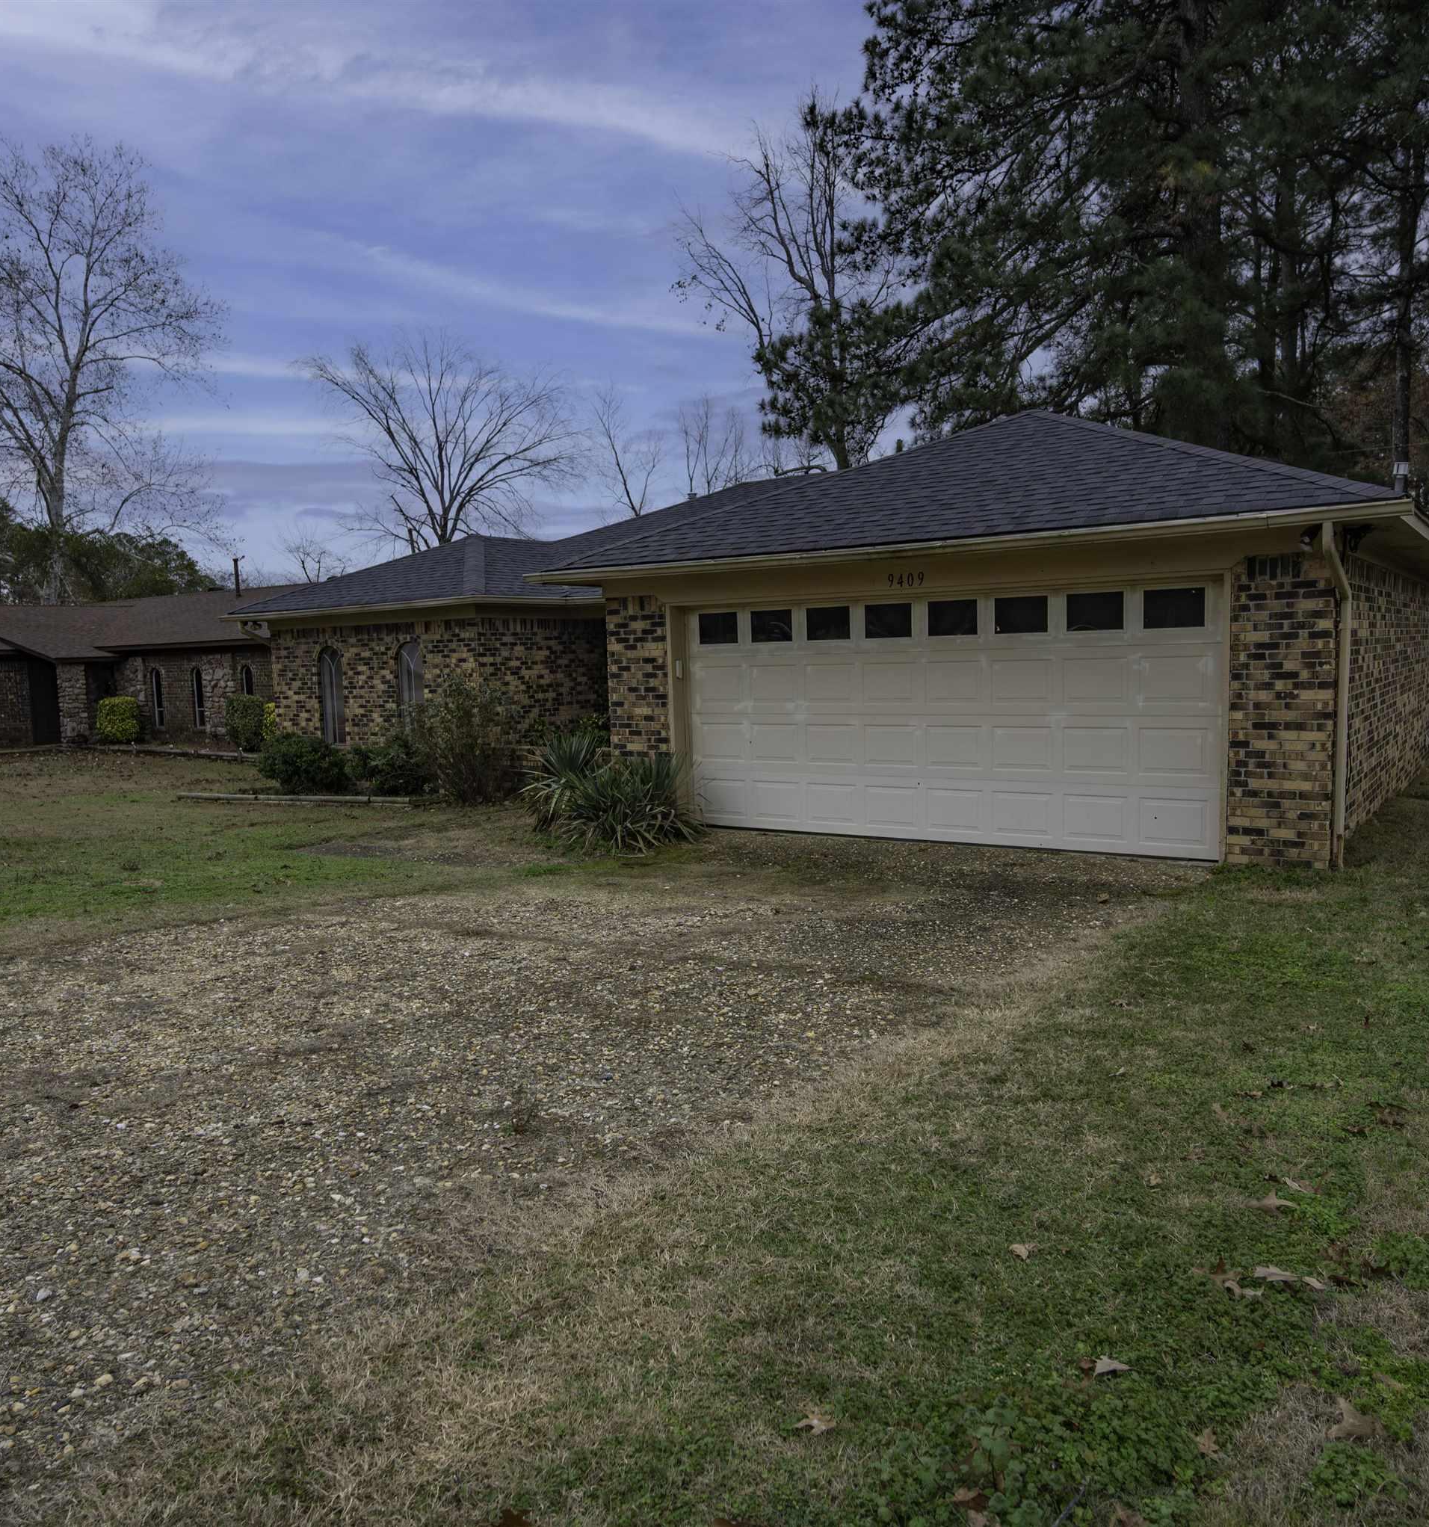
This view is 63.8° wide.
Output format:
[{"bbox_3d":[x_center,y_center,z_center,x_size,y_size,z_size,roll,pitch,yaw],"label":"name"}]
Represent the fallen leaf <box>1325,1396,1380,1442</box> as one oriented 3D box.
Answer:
[{"bbox_3d":[1.405,1.443,2.524,0.125,0.030,0.105,-2,6,0],"label":"fallen leaf"}]

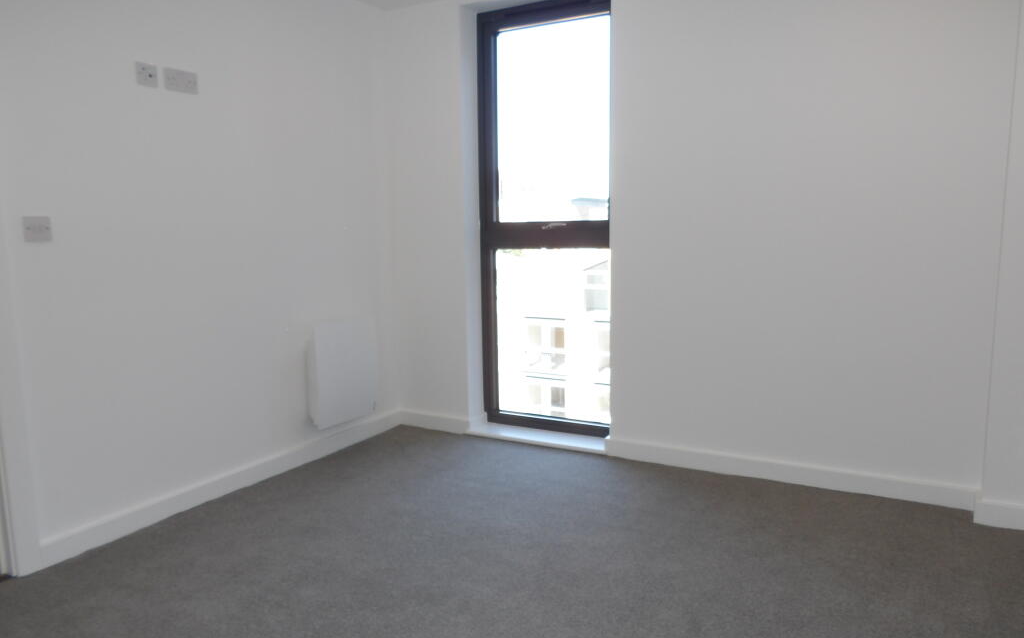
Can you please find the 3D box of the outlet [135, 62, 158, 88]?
[{"bbox_3d":[-1.429,-0.959,2.791,0.010,0.086,0.087,3,9,29],"label":"outlet"}]

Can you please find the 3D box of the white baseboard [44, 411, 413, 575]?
[{"bbox_3d":[-1.176,0.717,3.410,0.018,0.096,2.066,3,9,29],"label":"white baseboard"}]

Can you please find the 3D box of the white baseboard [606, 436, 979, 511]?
[{"bbox_3d":[1.192,0.696,3.259,1.590,0.096,0.018,3,9,29],"label":"white baseboard"}]

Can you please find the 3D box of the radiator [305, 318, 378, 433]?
[{"bbox_3d":[-0.901,0.269,3.796,0.080,0.521,0.463,3,9,29],"label":"radiator"}]

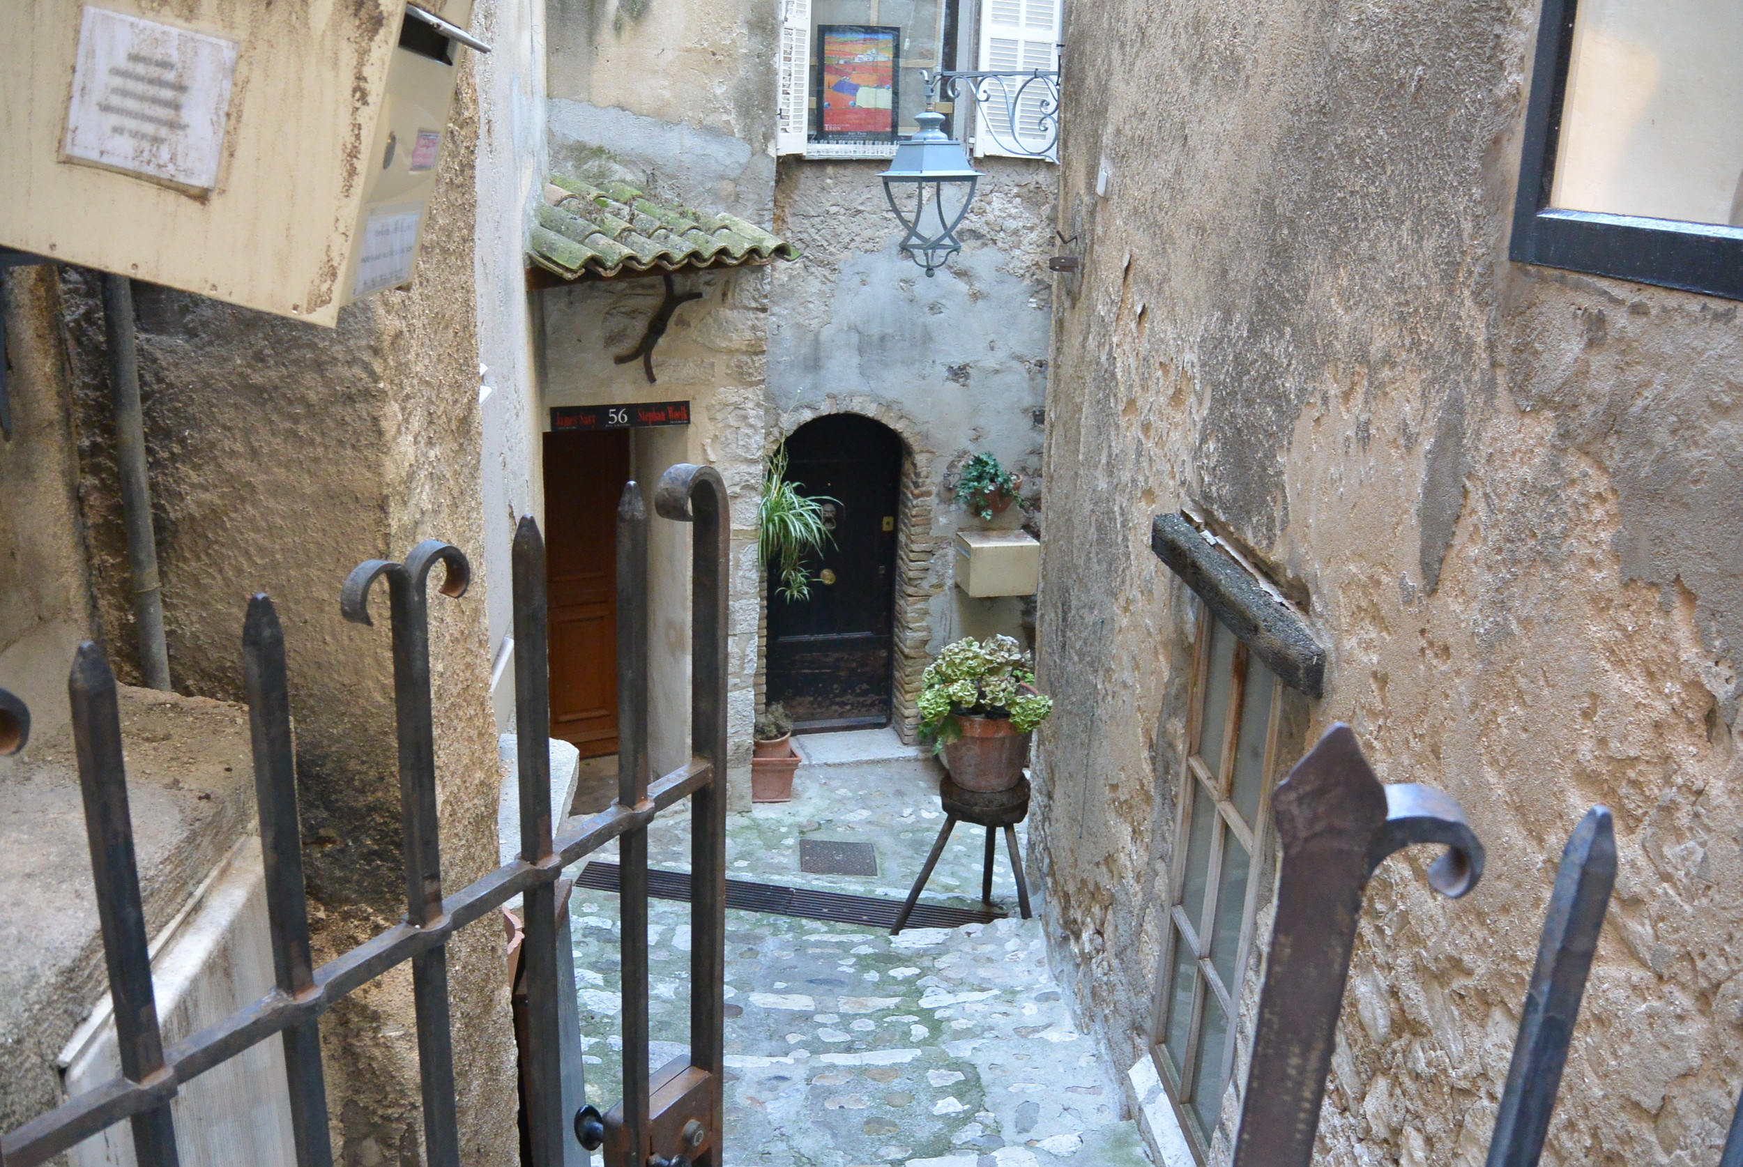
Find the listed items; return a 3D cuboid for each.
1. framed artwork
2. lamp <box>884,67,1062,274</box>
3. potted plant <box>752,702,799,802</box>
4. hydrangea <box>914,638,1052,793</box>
[{"bbox_3d":[-0.063,-2.448,6.892,0.420,0.545,0.025,-4,19,-18],"label":"framed artwork"},{"bbox_3d":[0.412,-1.741,5.950,0.740,0.860,0.430,1,18,-5],"label":"lamp"},{"bbox_3d":[-0.539,0.883,7.494,0.260,0.500,0.260,-4,19,-18],"label":"potted plant"},{"bbox_3d":[0.499,0.555,6.100,0.560,0.633,0.500,2,18,0],"label":"hydrangea"}]

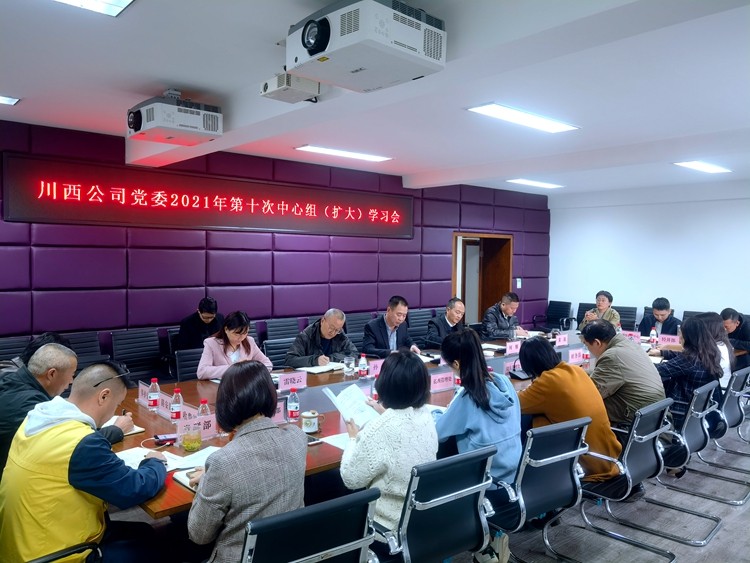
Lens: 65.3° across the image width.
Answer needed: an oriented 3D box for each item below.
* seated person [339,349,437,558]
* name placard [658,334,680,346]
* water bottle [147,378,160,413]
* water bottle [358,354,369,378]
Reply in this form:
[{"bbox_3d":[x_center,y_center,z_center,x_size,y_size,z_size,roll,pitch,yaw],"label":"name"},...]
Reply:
[{"bbox_3d":[0.061,0.953,2.656,0.520,1.270,0.780,-1,3,-40],"label":"seated person"},{"bbox_3d":[3.051,0.623,6.038,0.060,0.110,0.220,-1,3,-41],"label":"name placard"},{"bbox_3d":[-1.260,0.642,3.336,0.063,0.180,0.063,-1,3,-41],"label":"water bottle"},{"bbox_3d":[-0.086,0.654,4.539,0.060,0.190,0.060,-1,3,-40],"label":"water bottle"}]

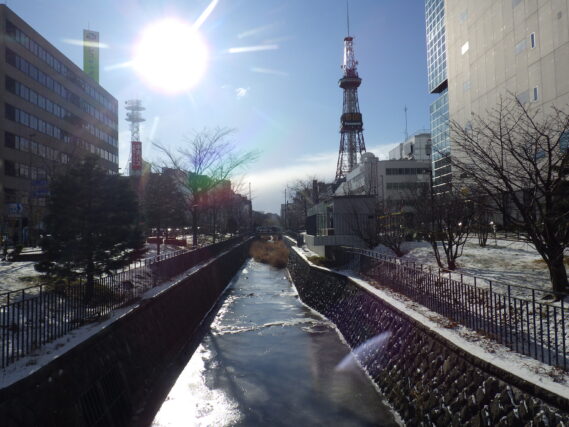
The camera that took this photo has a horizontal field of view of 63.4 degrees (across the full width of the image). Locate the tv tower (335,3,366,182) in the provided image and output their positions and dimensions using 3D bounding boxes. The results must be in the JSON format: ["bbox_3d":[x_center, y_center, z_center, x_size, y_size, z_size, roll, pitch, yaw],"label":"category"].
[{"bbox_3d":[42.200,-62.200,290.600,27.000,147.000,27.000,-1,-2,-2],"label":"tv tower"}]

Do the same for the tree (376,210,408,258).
[{"bbox_3d":[6.335,1.173,27.000,1.950,2.750,1.950,-1,-2,-2],"label":"tree"}]

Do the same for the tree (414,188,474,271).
[{"bbox_3d":[6.535,0.653,18.800,2.450,3.350,2.400,-1,-2,-2],"label":"tree"}]

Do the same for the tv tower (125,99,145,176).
[{"bbox_3d":[-97.762,-49.533,300.000,13.000,51.000,13.000,-1,-2,-2],"label":"tv tower"}]

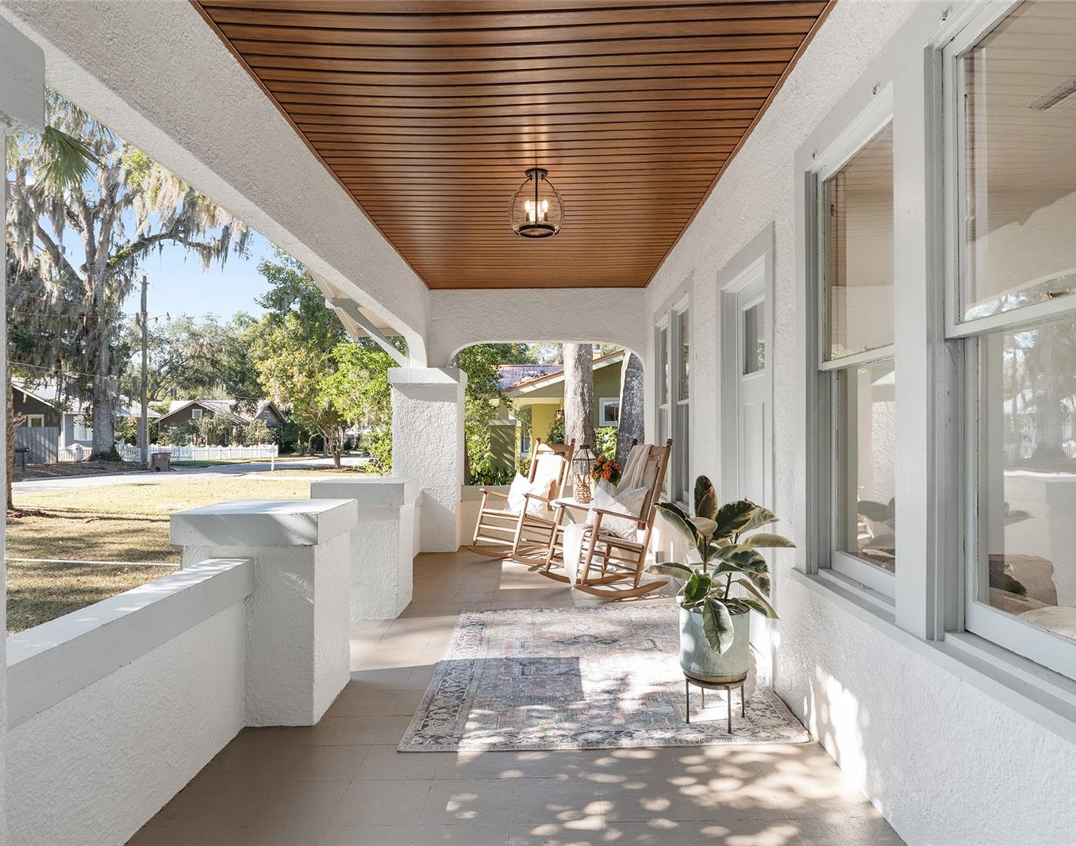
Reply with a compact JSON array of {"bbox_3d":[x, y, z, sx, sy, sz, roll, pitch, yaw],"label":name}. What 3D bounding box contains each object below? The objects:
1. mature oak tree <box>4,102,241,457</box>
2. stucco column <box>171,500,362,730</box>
[{"bbox_3d":[-24.300,-8.500,38.000,17.000,21.000,16.000,1,-1,-33],"label":"mature oak tree"},{"bbox_3d":[-1.179,0.811,2.995,0.595,0.880,0.595,0,-1,1],"label":"stucco column"}]

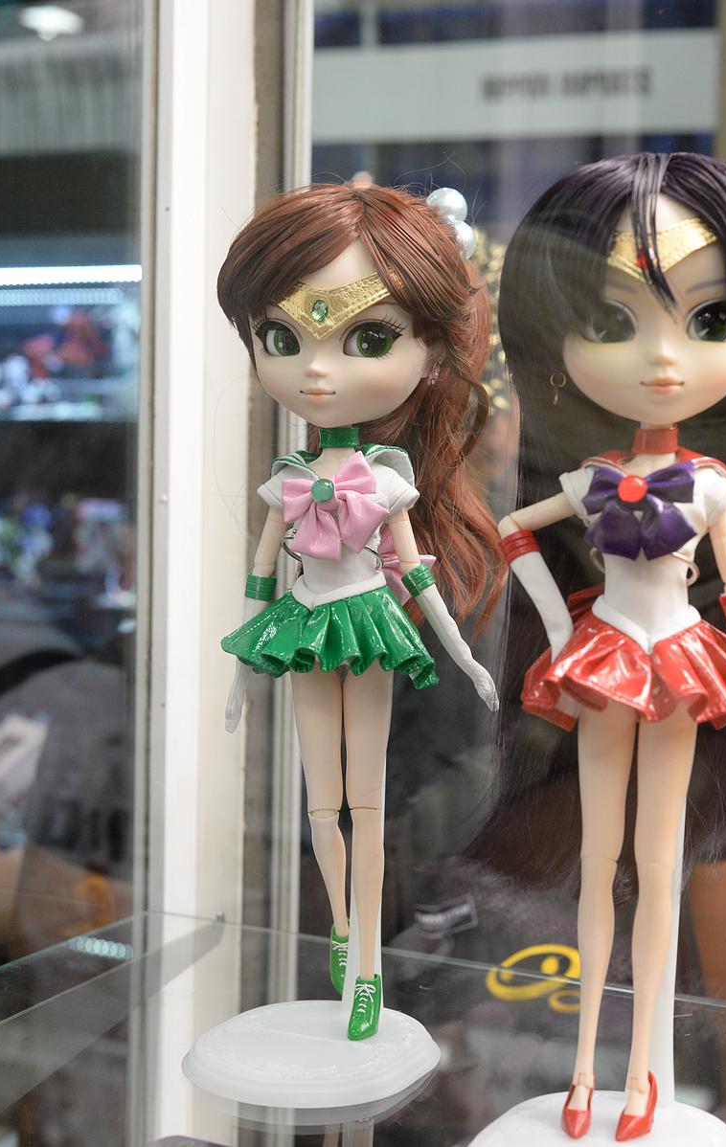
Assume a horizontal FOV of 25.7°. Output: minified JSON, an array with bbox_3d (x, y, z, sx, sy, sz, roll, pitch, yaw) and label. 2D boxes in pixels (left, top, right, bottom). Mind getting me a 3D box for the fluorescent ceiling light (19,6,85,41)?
[{"bbox_3d":[-2.144,-3.803,11.000,0.430,0.180,0.430,0,4,-11],"label":"fluorescent ceiling light"}]

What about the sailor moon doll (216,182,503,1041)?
[{"bbox_3d":[0.001,0.014,0.593,0.113,0.314,0.102,3,4,24],"label":"sailor moon doll"}]

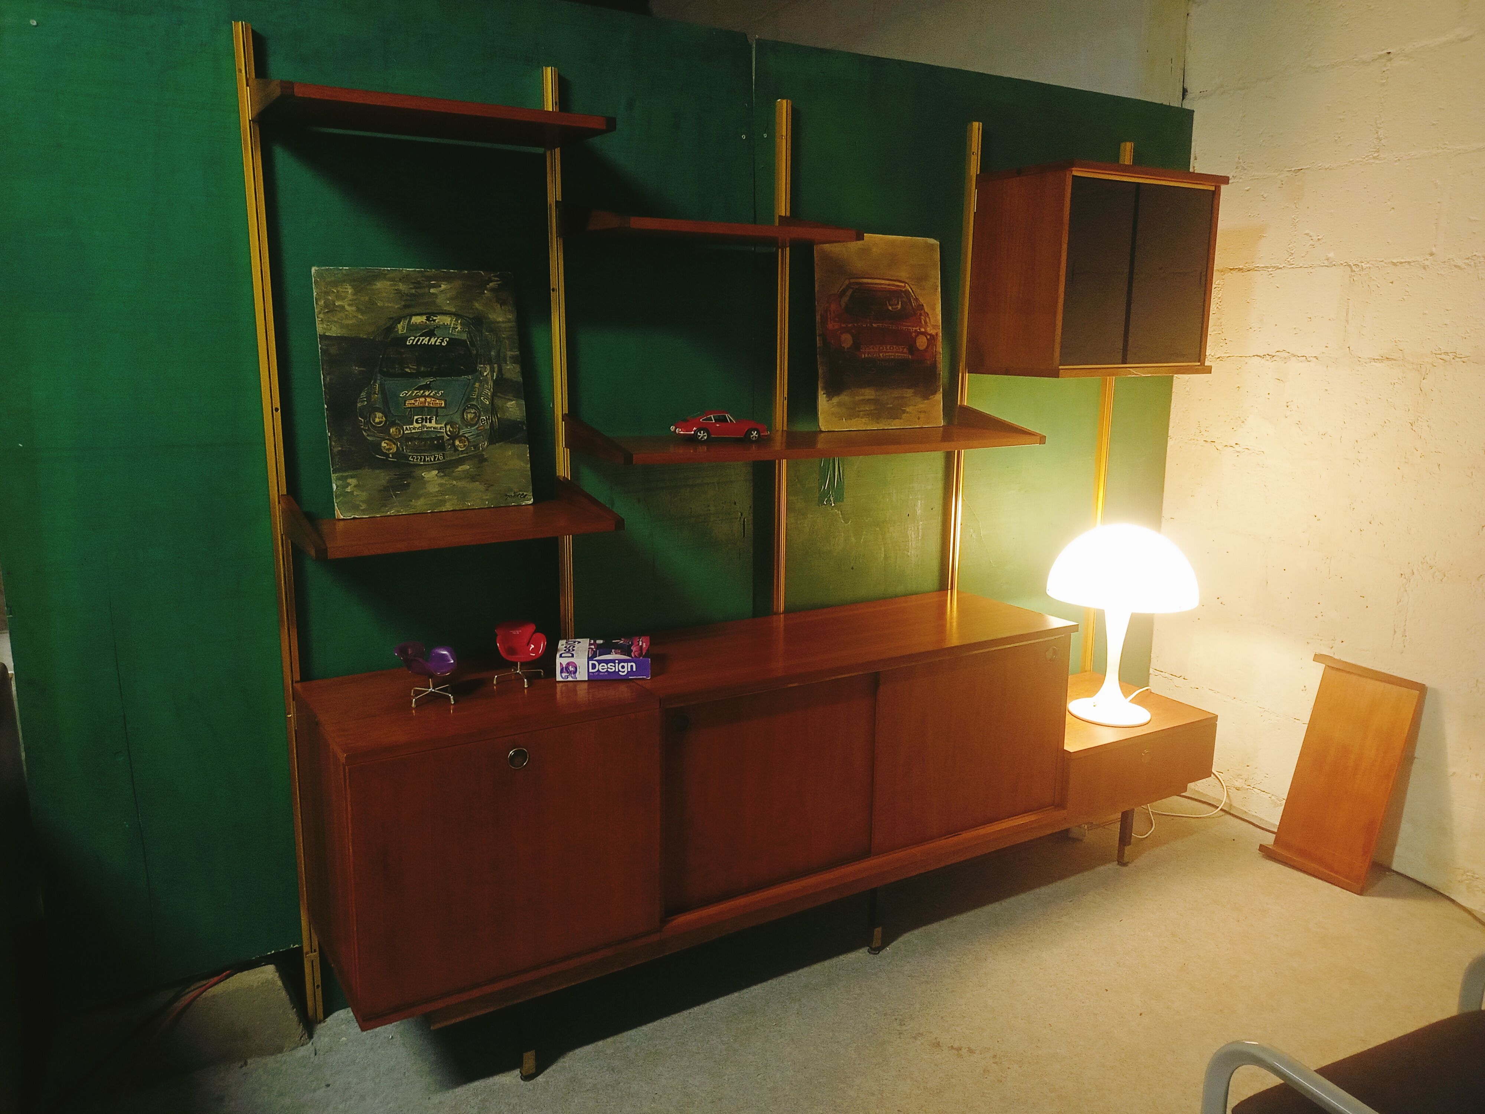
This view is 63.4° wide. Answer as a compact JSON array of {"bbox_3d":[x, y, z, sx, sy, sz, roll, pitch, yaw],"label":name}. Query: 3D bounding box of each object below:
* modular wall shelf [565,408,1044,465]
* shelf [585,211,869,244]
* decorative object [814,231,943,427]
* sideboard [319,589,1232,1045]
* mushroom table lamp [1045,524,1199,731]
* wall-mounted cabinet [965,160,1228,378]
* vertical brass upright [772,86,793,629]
[{"bbox_3d":[0.185,-0.313,2.917,1.214,0.082,0.324,-6,13,-32],"label":"modular wall shelf"},{"bbox_3d":[-0.068,-0.744,2.665,0.609,0.078,0.327,-6,13,-32],"label":"shelf"},{"bbox_3d":[0.363,-0.584,3.143,0.414,0.494,0.015,-6,8,-32],"label":"decorative object"},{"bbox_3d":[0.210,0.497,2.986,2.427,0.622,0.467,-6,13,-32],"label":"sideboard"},{"bbox_3d":[1.057,0.184,3.377,0.403,0.548,0.403,-6,13,-32],"label":"mushroom table lamp"},{"bbox_3d":[0.979,-0.774,3.319,0.610,0.532,0.345,-6,13,-32],"label":"wall-mounted cabinet"},{"bbox_3d":[0.092,-0.099,3.104,0.031,2.055,0.031,-6,13,-32],"label":"vertical brass upright"}]

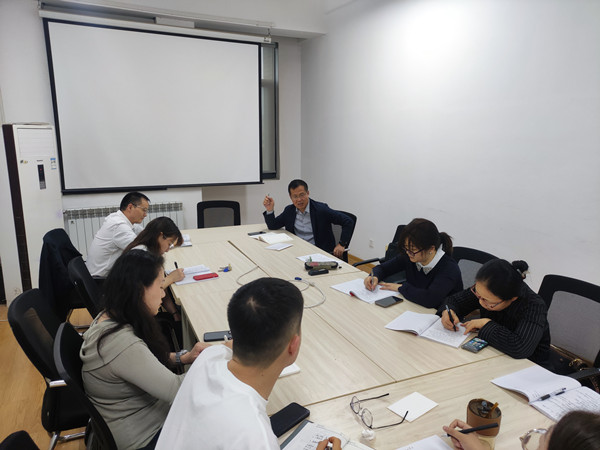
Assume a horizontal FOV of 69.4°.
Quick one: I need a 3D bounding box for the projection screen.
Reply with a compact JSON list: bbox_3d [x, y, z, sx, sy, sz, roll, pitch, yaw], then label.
[{"bbox_3d":[-1.942,-1.639,6.335,2.910,2.200,0.060,-5,13,-24],"label":"projection screen"}]

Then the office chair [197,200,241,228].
[{"bbox_3d":[-0.840,0.256,4.529,0.560,0.940,0.580,-1,12,-10],"label":"office chair"}]

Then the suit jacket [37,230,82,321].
[{"bbox_3d":[-1.765,0.366,3.260,0.300,0.650,0.430,-5,13,-24],"label":"suit jacket"}]

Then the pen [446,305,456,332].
[{"bbox_3d":[0.743,0.460,2.129,0.011,0.011,0.145,6,51,-17],"label":"pen"}]

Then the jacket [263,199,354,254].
[{"bbox_3d":[0.105,0.030,3.981,0.750,0.580,0.430,7,13,27],"label":"jacket"}]

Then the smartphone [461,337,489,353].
[{"bbox_3d":[0.791,0.543,1.957,0.147,0.009,0.072,-10,16,-43],"label":"smartphone"}]

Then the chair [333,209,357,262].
[{"bbox_3d":[0.187,0.384,4.007,0.580,0.950,0.570,-6,14,-30],"label":"chair"}]

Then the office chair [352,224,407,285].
[{"bbox_3d":[0.680,0.493,3.430,0.600,0.980,0.600,-6,14,-30],"label":"office chair"}]

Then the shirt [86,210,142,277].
[{"bbox_3d":[-1.429,0.147,3.450,0.520,0.520,0.460,-5,13,-24],"label":"shirt"}]

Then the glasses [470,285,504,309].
[{"bbox_3d":[0.898,0.307,2.024,0.140,0.045,0.140,-30,40,-11],"label":"glasses"}]

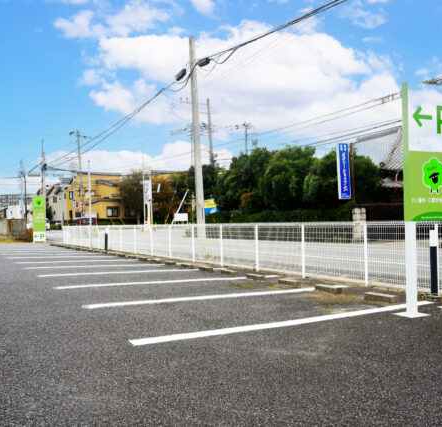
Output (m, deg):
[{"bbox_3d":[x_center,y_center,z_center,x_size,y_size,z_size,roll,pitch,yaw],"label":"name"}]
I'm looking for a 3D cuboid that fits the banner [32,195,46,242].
[{"bbox_3d":[-12.557,0.436,36.829,0.920,3.200,0.120,0,-1,-27],"label":"banner"}]

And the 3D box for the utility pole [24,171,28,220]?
[{"bbox_3d":[-17.200,-0.673,47.072,0.170,5.910,0.170,-1,-1,0],"label":"utility pole"}]

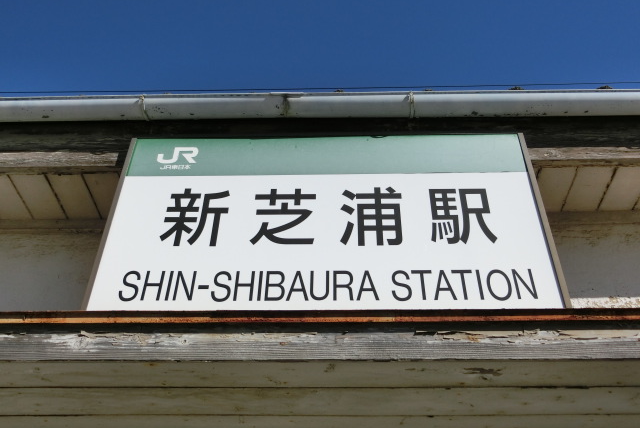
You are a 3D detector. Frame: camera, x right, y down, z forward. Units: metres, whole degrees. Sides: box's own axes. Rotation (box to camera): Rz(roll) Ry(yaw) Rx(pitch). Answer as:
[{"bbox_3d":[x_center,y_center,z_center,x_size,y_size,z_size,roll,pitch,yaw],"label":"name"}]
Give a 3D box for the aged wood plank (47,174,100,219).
[{"bbox_3d":[-1.157,-0.083,2.974,0.168,0.020,0.326,0,-40,2],"label":"aged wood plank"}]

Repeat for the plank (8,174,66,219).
[{"bbox_3d":[-1.327,-0.082,2.979,0.168,0.020,0.326,0,-40,2],"label":"plank"}]

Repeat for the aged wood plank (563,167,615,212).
[{"bbox_3d":[1.222,-0.117,2.871,0.168,0.020,0.308,0,-40,2],"label":"aged wood plank"}]

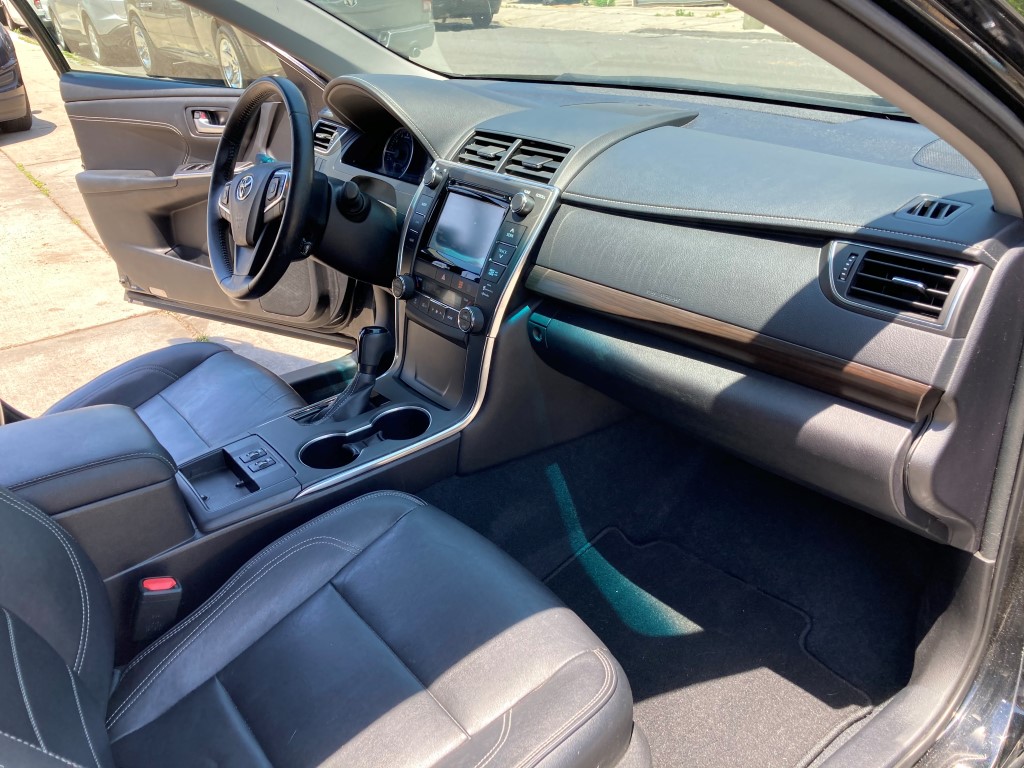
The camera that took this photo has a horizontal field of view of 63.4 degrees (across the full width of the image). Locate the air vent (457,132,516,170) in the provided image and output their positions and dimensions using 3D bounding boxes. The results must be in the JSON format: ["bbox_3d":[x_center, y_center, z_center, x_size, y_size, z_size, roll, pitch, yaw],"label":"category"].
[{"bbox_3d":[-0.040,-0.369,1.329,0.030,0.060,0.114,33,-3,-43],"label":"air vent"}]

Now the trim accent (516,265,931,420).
[{"bbox_3d":[0.210,-0.064,0.980,0.040,0.039,0.562,-6,22,-42],"label":"trim accent"}]

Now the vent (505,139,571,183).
[{"bbox_3d":[0.035,-0.328,1.238,0.030,0.060,0.114,33,-3,-43],"label":"vent"}]

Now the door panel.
[{"bbox_3d":[-0.864,-0.482,2.295,1.010,0.670,0.120,12,30,27],"label":"door panel"}]

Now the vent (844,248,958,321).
[{"bbox_3d":[0.390,-0.097,0.825,0.030,0.053,0.100,17,8,-43],"label":"vent"}]

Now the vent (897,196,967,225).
[{"bbox_3d":[0.429,-0.177,0.846,0.075,0.018,0.065,-24,33,-37],"label":"vent"}]

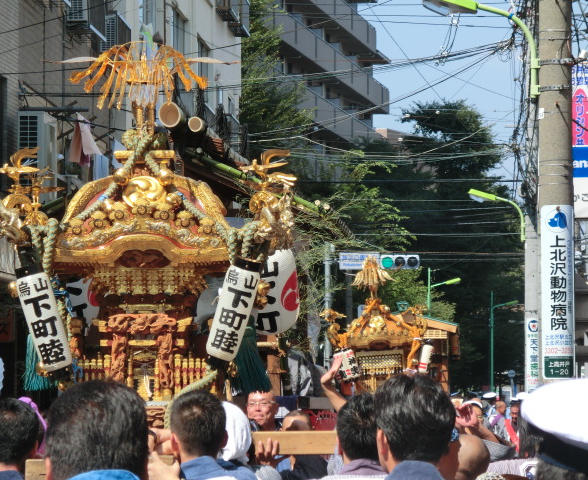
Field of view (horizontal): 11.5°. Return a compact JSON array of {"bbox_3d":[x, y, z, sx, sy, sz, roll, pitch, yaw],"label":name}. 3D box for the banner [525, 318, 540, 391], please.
[{"bbox_3d":[4.289,2.126,52.200,0.310,1.470,0.220,0,-3,-3],"label":"banner"}]

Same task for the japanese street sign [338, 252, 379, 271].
[{"bbox_3d":[2.042,0.673,91.500,1.250,0.530,0.080,0,-3,4],"label":"japanese street sign"}]

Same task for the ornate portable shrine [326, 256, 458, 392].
[{"bbox_3d":[1.421,1.512,48.000,1.950,2.500,1.900,0,-3,3],"label":"ornate portable shrine"}]

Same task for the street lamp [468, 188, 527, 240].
[{"bbox_3d":[3.622,-0.436,52.000,1.030,0.970,0.280,0,-3,4],"label":"street lamp"}]

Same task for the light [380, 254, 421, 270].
[{"bbox_3d":[3.329,0.703,91.300,1.240,0.460,0.350,0,-3,4],"label":"light"}]

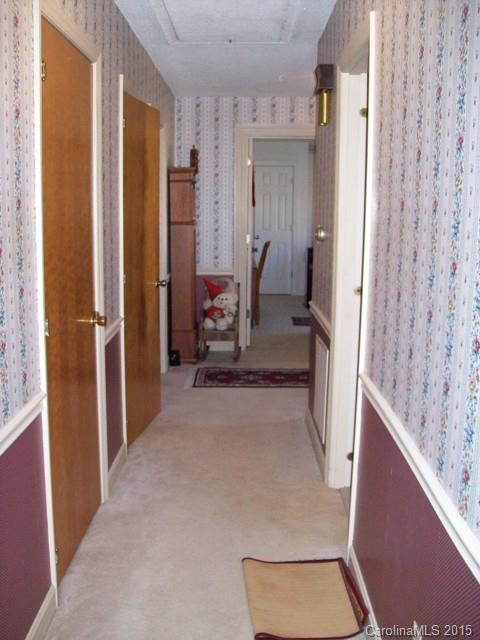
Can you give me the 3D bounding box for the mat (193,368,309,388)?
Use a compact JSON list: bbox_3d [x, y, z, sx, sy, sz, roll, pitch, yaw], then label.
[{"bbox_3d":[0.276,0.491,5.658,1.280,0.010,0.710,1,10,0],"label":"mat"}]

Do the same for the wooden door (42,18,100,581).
[{"bbox_3d":[-0.681,-0.061,2.714,0.038,2.030,0.720,1,10,0],"label":"wooden door"}]

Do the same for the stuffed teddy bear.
[{"bbox_3d":[-0.173,-0.144,6.265,0.330,0.460,0.250,1,10,0],"label":"stuffed teddy bear"}]

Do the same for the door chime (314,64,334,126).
[{"bbox_3d":[0.446,-1.192,3.588,0.085,0.315,0.180,1,10,0],"label":"door chime"}]

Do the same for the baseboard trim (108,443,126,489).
[{"bbox_3d":[-0.662,0.785,3.616,0.016,0.088,0.540,1,10,0],"label":"baseboard trim"}]

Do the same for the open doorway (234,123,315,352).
[{"bbox_3d":[0.397,-0.765,6.531,0.900,2.200,0.140,1,10,0],"label":"open doorway"}]

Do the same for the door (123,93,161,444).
[{"bbox_3d":[-0.612,-0.304,4.162,0.038,2.030,0.700,2,10,10],"label":"door"}]

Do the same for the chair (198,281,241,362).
[{"bbox_3d":[-0.189,0.021,6.333,0.400,0.700,0.470,1,10,0],"label":"chair"}]

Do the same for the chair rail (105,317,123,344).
[{"bbox_3d":[-0.649,0.058,3.483,0.025,0.060,0.520,1,10,0],"label":"chair rail"}]

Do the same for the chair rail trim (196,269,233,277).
[{"bbox_3d":[-0.292,-0.460,6.535,0.450,0.060,0.025,1,10,0],"label":"chair rail trim"}]

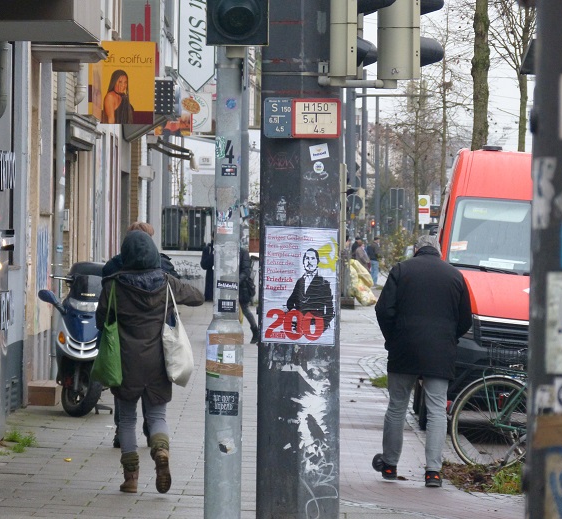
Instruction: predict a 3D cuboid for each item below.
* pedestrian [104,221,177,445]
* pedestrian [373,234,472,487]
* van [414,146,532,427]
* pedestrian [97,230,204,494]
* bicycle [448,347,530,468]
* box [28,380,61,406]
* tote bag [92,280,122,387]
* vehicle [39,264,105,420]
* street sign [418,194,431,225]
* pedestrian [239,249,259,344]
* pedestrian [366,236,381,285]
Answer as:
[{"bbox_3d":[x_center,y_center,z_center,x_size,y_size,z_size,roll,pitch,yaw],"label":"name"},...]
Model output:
[{"bbox_3d":[-1.115,0.601,44.400,0.580,1.800,0.450,0,0,0],"label":"pedestrian"},{"bbox_3d":[0.966,0.676,37.800,0.640,1.700,0.550,0,0,-6],"label":"pedestrian"},{"bbox_3d":[2.380,0.290,51.900,2.040,2.620,6.600,4,0,1],"label":"van"},{"bbox_3d":[-0.864,0.673,36.800,0.680,1.715,0.550,0,0,-4],"label":"pedestrian"},{"bbox_3d":[2.090,0.994,41.000,1.760,1.040,0.580,2,0,0],"label":"bicycle"},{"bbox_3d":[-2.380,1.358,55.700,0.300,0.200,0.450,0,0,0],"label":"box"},{"bbox_3d":[-1.146,0.489,36.700,0.200,0.690,0.340,0,0,-6],"label":"tote bag"},{"bbox_3d":[-1.862,0.761,52.400,0.780,1.420,1.950,4,0,-1],"label":"vehicle"},{"bbox_3d":[5.559,-1.927,215.000,0.450,1.130,0.060,0,0,2],"label":"street sign"},{"bbox_3d":[-0.657,0.486,88.000,0.680,1.700,0.500,0,0,13],"label":"pedestrian"},{"bbox_3d":[3.290,0.061,197.000,0.400,1.720,0.480,0,0,-9],"label":"pedestrian"}]

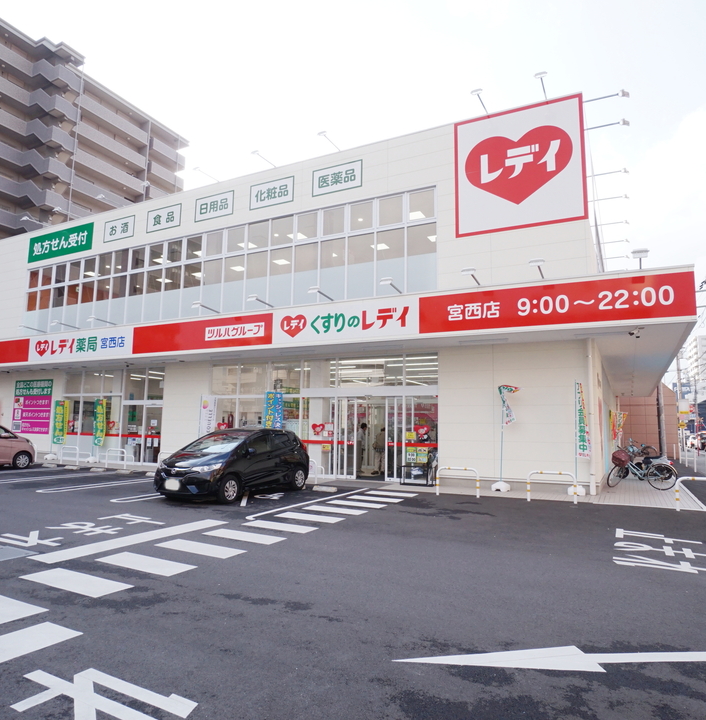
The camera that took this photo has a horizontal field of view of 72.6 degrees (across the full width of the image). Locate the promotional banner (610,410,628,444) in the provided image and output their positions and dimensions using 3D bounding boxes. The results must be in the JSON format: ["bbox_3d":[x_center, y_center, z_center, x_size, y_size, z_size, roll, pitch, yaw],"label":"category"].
[{"bbox_3d":[14.940,3.812,26.943,0.750,1.850,0.300,-3,-9,26],"label":"promotional banner"}]

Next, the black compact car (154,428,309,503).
[{"bbox_3d":[-2.722,2.388,11.386,1.695,1.525,3.955,-3,-9,26],"label":"black compact car"}]

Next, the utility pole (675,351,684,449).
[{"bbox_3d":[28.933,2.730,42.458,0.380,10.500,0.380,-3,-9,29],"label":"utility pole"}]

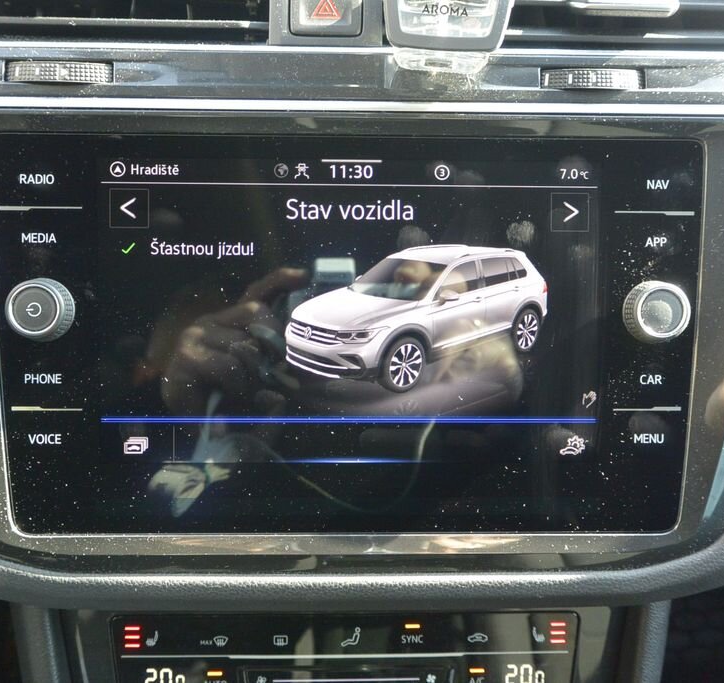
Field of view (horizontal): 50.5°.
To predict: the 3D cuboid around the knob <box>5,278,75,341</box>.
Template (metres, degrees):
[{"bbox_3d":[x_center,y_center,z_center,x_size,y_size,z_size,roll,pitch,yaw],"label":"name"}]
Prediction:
[{"bbox_3d":[-0.108,-0.011,0.257,0.022,0.022,0.010,0,0,-2],"label":"knob"}]

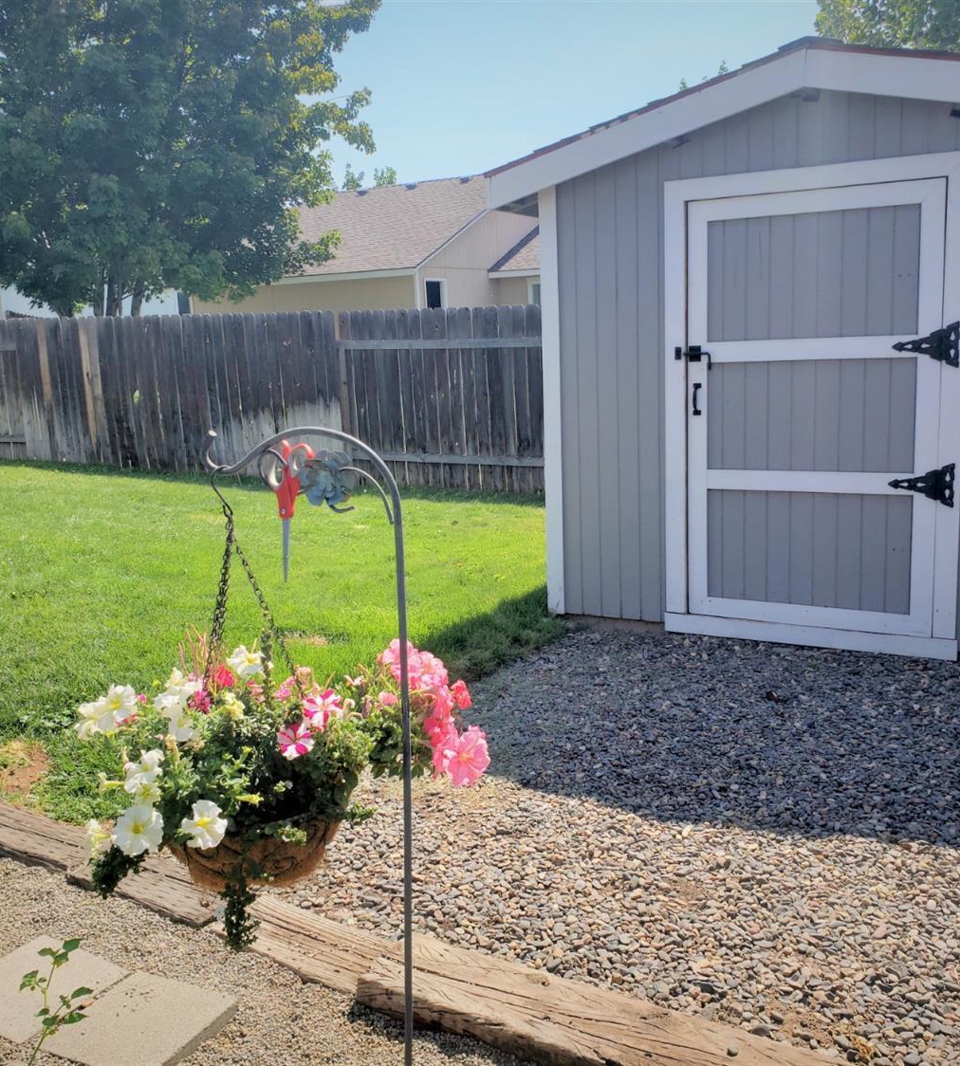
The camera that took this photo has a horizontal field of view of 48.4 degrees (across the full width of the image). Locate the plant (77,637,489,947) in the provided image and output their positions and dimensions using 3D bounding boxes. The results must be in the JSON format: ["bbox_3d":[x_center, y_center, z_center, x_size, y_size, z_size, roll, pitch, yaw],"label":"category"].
[{"bbox_3d":[-0.307,0.395,1.670,0.600,0.440,0.480,-2,10,0],"label":"plant"}]

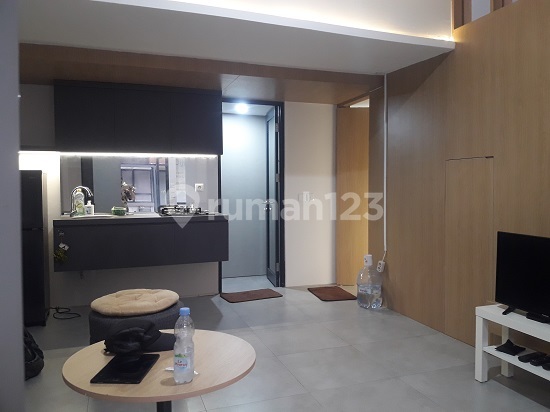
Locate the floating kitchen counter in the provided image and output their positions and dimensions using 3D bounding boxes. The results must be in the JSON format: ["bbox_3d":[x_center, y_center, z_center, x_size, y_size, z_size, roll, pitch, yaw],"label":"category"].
[{"bbox_3d":[-1.309,0.330,4.487,1.600,0.460,0.550,-1,3,-19],"label":"floating kitchen counter"}]

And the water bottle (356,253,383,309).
[{"bbox_3d":[0.938,0.743,4.421,0.242,0.506,0.242,0,2,12],"label":"water bottle"}]

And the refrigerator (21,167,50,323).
[{"bbox_3d":[-2.329,0.366,3.951,0.540,1.330,0.580,-1,2,-23],"label":"refrigerator"}]

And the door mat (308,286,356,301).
[{"bbox_3d":[0.644,0.975,4.988,0.400,0.015,0.630,-1,2,-10],"label":"door mat"}]

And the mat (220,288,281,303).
[{"bbox_3d":[-0.265,0.983,4.935,0.590,0.015,0.410,-1,2,-18],"label":"mat"}]

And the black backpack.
[{"bbox_3d":[-1.625,0.864,2.729,0.220,0.390,0.300,1,2,38],"label":"black backpack"}]

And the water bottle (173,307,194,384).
[{"bbox_3d":[-0.284,0.428,1.379,0.063,0.224,0.063,-1,2,-12],"label":"water bottle"}]

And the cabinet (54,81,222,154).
[{"bbox_3d":[-1.353,-0.860,4.557,1.590,0.664,0.320,-1,2,-18],"label":"cabinet"}]

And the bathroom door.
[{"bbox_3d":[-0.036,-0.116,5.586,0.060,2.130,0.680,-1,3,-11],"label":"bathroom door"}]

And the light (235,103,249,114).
[{"bbox_3d":[-0.407,-1.189,5.483,0.150,0.060,0.150,-1,2,-18],"label":"light"}]

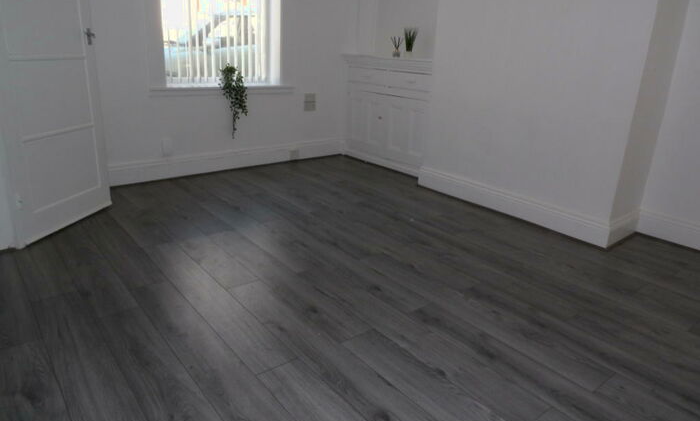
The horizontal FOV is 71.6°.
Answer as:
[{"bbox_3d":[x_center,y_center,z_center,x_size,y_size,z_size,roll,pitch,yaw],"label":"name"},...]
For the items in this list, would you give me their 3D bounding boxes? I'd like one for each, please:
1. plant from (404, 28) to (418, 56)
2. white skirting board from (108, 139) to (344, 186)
[{"bbox_3d":[0.582,-1.603,4.645,0.115,0.268,0.115,2,19,-1],"label":"plant"},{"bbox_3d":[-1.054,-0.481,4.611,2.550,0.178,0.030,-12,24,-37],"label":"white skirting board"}]

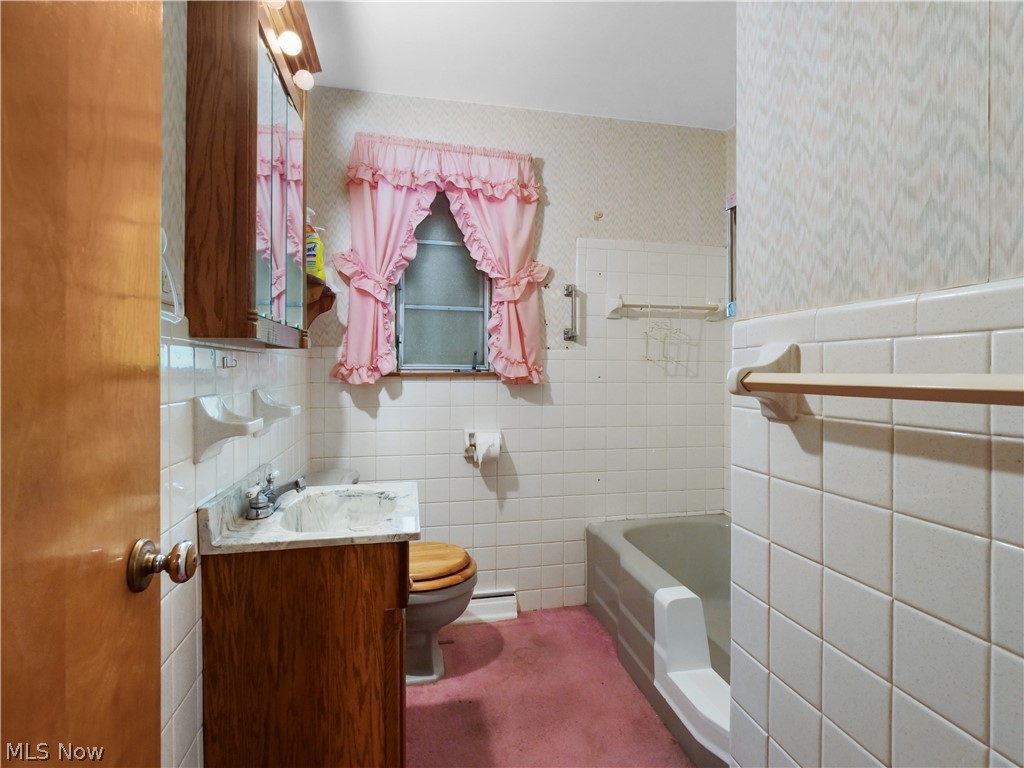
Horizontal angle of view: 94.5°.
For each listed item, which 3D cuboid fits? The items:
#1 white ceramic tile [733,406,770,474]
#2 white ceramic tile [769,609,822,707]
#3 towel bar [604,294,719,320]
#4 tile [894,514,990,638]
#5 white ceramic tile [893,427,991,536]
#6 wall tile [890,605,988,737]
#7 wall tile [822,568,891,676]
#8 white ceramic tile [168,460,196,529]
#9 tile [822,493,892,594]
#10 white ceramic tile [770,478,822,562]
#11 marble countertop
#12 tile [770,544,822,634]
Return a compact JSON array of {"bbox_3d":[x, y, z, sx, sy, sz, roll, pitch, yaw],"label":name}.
[{"bbox_3d":[0.433,0.101,0.853,0.010,0.109,0.102,0,0,-12],"label":"white ceramic tile"},{"bbox_3d":[0.456,0.438,0.759,0.010,0.108,0.107,0,1,-12],"label":"white ceramic tile"},{"bbox_3d":[0.765,-0.380,2.326,0.605,0.100,0.078,0,1,-11],"label":"towel bar"},{"bbox_3d":[0.495,0.216,0.546,0.010,0.107,0.104,0,1,-12],"label":"tile"},{"bbox_3d":[0.495,0.107,0.546,0.010,0.107,0.104,0,1,-12],"label":"white ceramic tile"},{"bbox_3d":[0.497,0.328,0.550,0.010,0.109,0.104,0,0,-12],"label":"wall tile"},{"bbox_3d":[0.474,0.324,0.648,0.010,0.107,0.104,0,1,-12],"label":"wall tile"},{"bbox_3d":[-0.616,0.200,0.885,0.010,0.108,0.108,0,1,-13],"label":"white ceramic tile"},{"bbox_3d":[0.474,0.214,0.647,0.010,0.107,0.104,0,1,-12],"label":"tile"},{"bbox_3d":[0.455,0.216,0.757,0.010,0.108,0.107,0,1,-12],"label":"white ceramic tile"},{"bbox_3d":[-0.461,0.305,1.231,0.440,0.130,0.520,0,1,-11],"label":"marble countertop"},{"bbox_3d":[0.456,0.327,0.758,0.010,0.108,0.107,0,1,-12],"label":"tile"}]

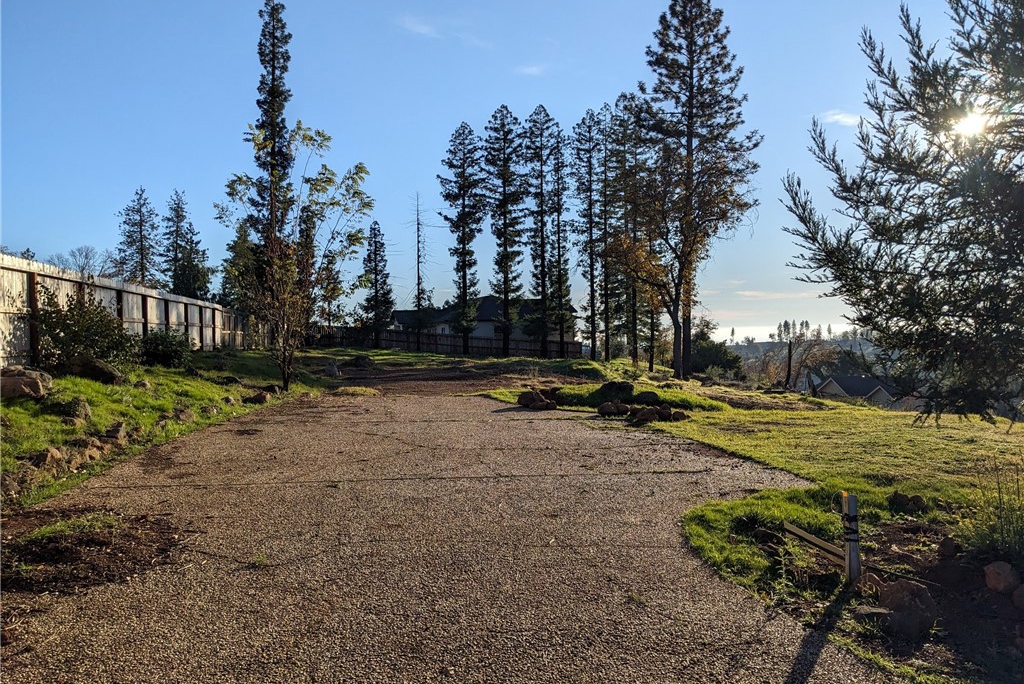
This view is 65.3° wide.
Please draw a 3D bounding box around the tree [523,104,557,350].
[{"bbox_3d":[1.928,-7.765,56.000,2.384,17.774,2.384,0,0,0],"label":"tree"}]

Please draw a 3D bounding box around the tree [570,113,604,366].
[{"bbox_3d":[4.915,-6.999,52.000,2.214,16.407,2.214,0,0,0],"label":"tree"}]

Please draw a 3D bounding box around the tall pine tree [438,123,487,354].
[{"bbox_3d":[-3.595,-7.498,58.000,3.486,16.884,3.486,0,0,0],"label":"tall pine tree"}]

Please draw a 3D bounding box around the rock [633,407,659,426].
[{"bbox_3d":[2.745,1.500,16.300,0.531,0.327,0.420,0,0,0],"label":"rock"}]

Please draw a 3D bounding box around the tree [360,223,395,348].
[{"bbox_3d":[-10.518,-4.425,62.000,2.795,10.014,2.795,0,0,0],"label":"tree"}]

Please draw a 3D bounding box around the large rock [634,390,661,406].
[{"bbox_3d":[3.274,1.365,19.300,0.628,0.387,0.500,0,0,0],"label":"large rock"}]

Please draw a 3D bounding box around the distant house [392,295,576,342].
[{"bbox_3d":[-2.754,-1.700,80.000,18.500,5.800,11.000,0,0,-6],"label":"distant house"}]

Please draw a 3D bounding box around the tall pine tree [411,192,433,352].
[{"bbox_3d":[-6.799,-5.221,60.000,1.653,12.020,1.653,0,0,0],"label":"tall pine tree"}]

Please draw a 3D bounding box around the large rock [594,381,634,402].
[{"bbox_3d":[2.669,1.283,20.500,0.950,0.590,0.800,0,0,0],"label":"large rock"}]

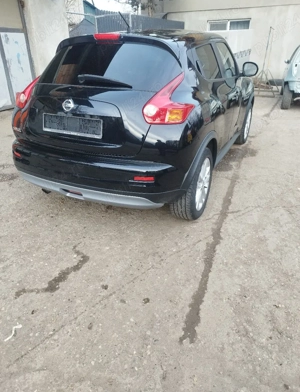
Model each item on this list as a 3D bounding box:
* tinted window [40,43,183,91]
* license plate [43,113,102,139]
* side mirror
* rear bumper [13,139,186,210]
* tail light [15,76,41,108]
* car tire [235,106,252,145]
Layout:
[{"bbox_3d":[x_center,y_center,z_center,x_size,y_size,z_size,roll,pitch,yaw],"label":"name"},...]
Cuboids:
[{"bbox_3d":[-0.406,-0.981,2.132,1.200,0.120,0.450,13,70,23],"label":"tinted window"},{"bbox_3d":[-0.564,-0.508,2.015,0.530,0.130,0.025,13,20,23],"label":"license plate"},{"bbox_3d":[1.210,-1.528,3.319,0.230,0.180,0.130,13,30,23],"label":"side mirror"},{"bbox_3d":[-0.518,-0.232,2.268,1.680,0.430,0.420,13,30,23],"label":"rear bumper"},{"bbox_3d":[-1.063,-0.923,2.382,0.300,0.320,0.310,13,30,23],"label":"tail light"},{"bbox_3d":[1.506,-1.156,4.530,0.220,0.665,0.665,13,30,23],"label":"car tire"}]

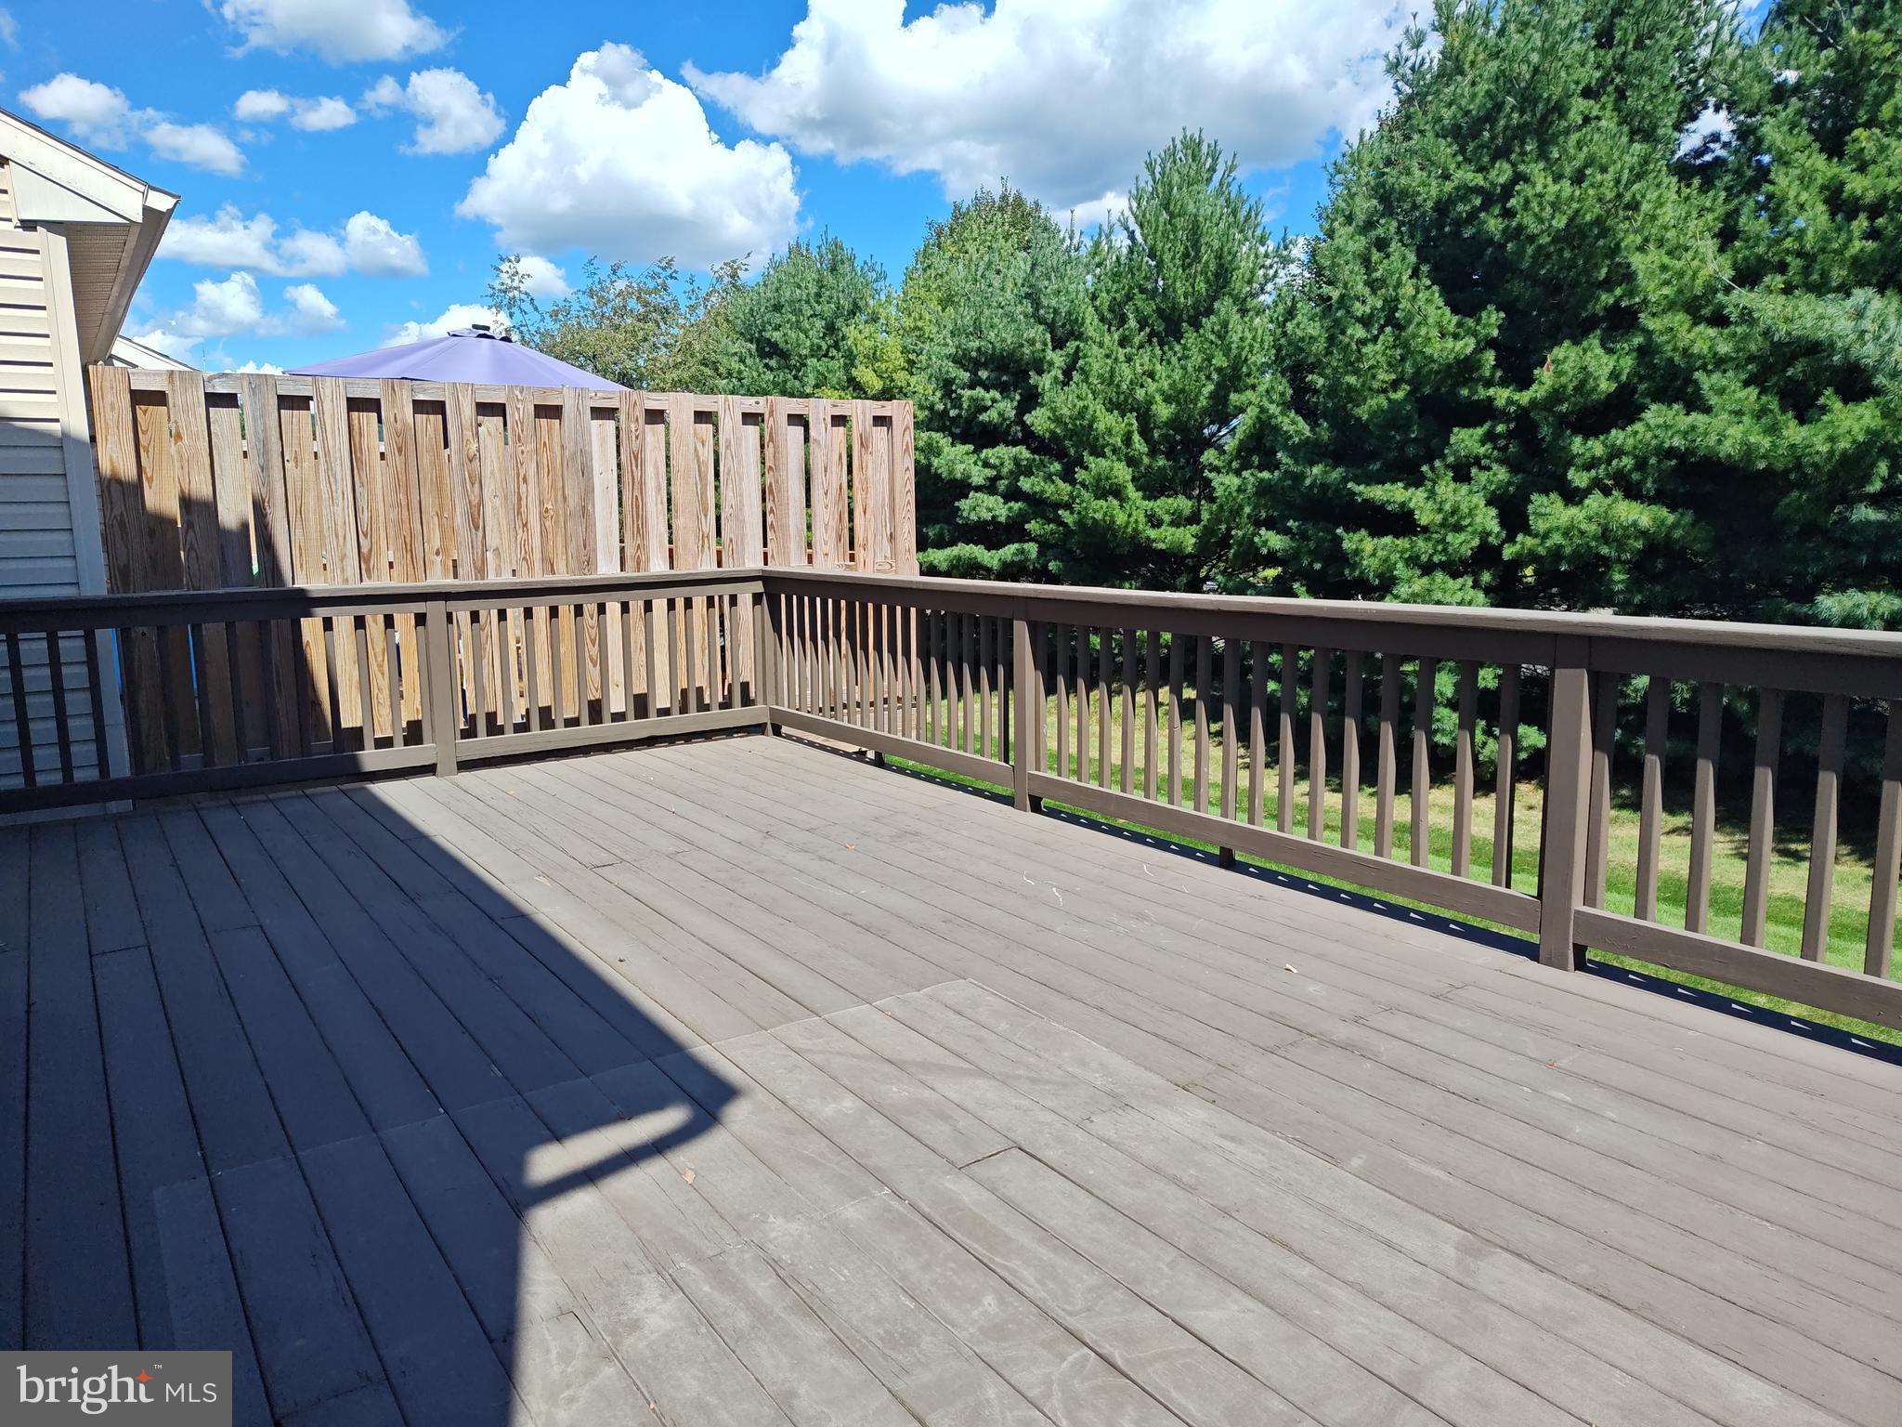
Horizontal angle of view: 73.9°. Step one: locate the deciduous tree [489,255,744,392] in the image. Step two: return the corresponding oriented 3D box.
[{"bbox_3d":[-6.052,-4.840,23.276,5.100,6.810,5.100,-3,9,-14],"label":"deciduous tree"}]

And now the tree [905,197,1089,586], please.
[{"bbox_3d":[0.595,-3.611,16.629,3.300,6.230,3.300,-1,9,2],"label":"tree"}]

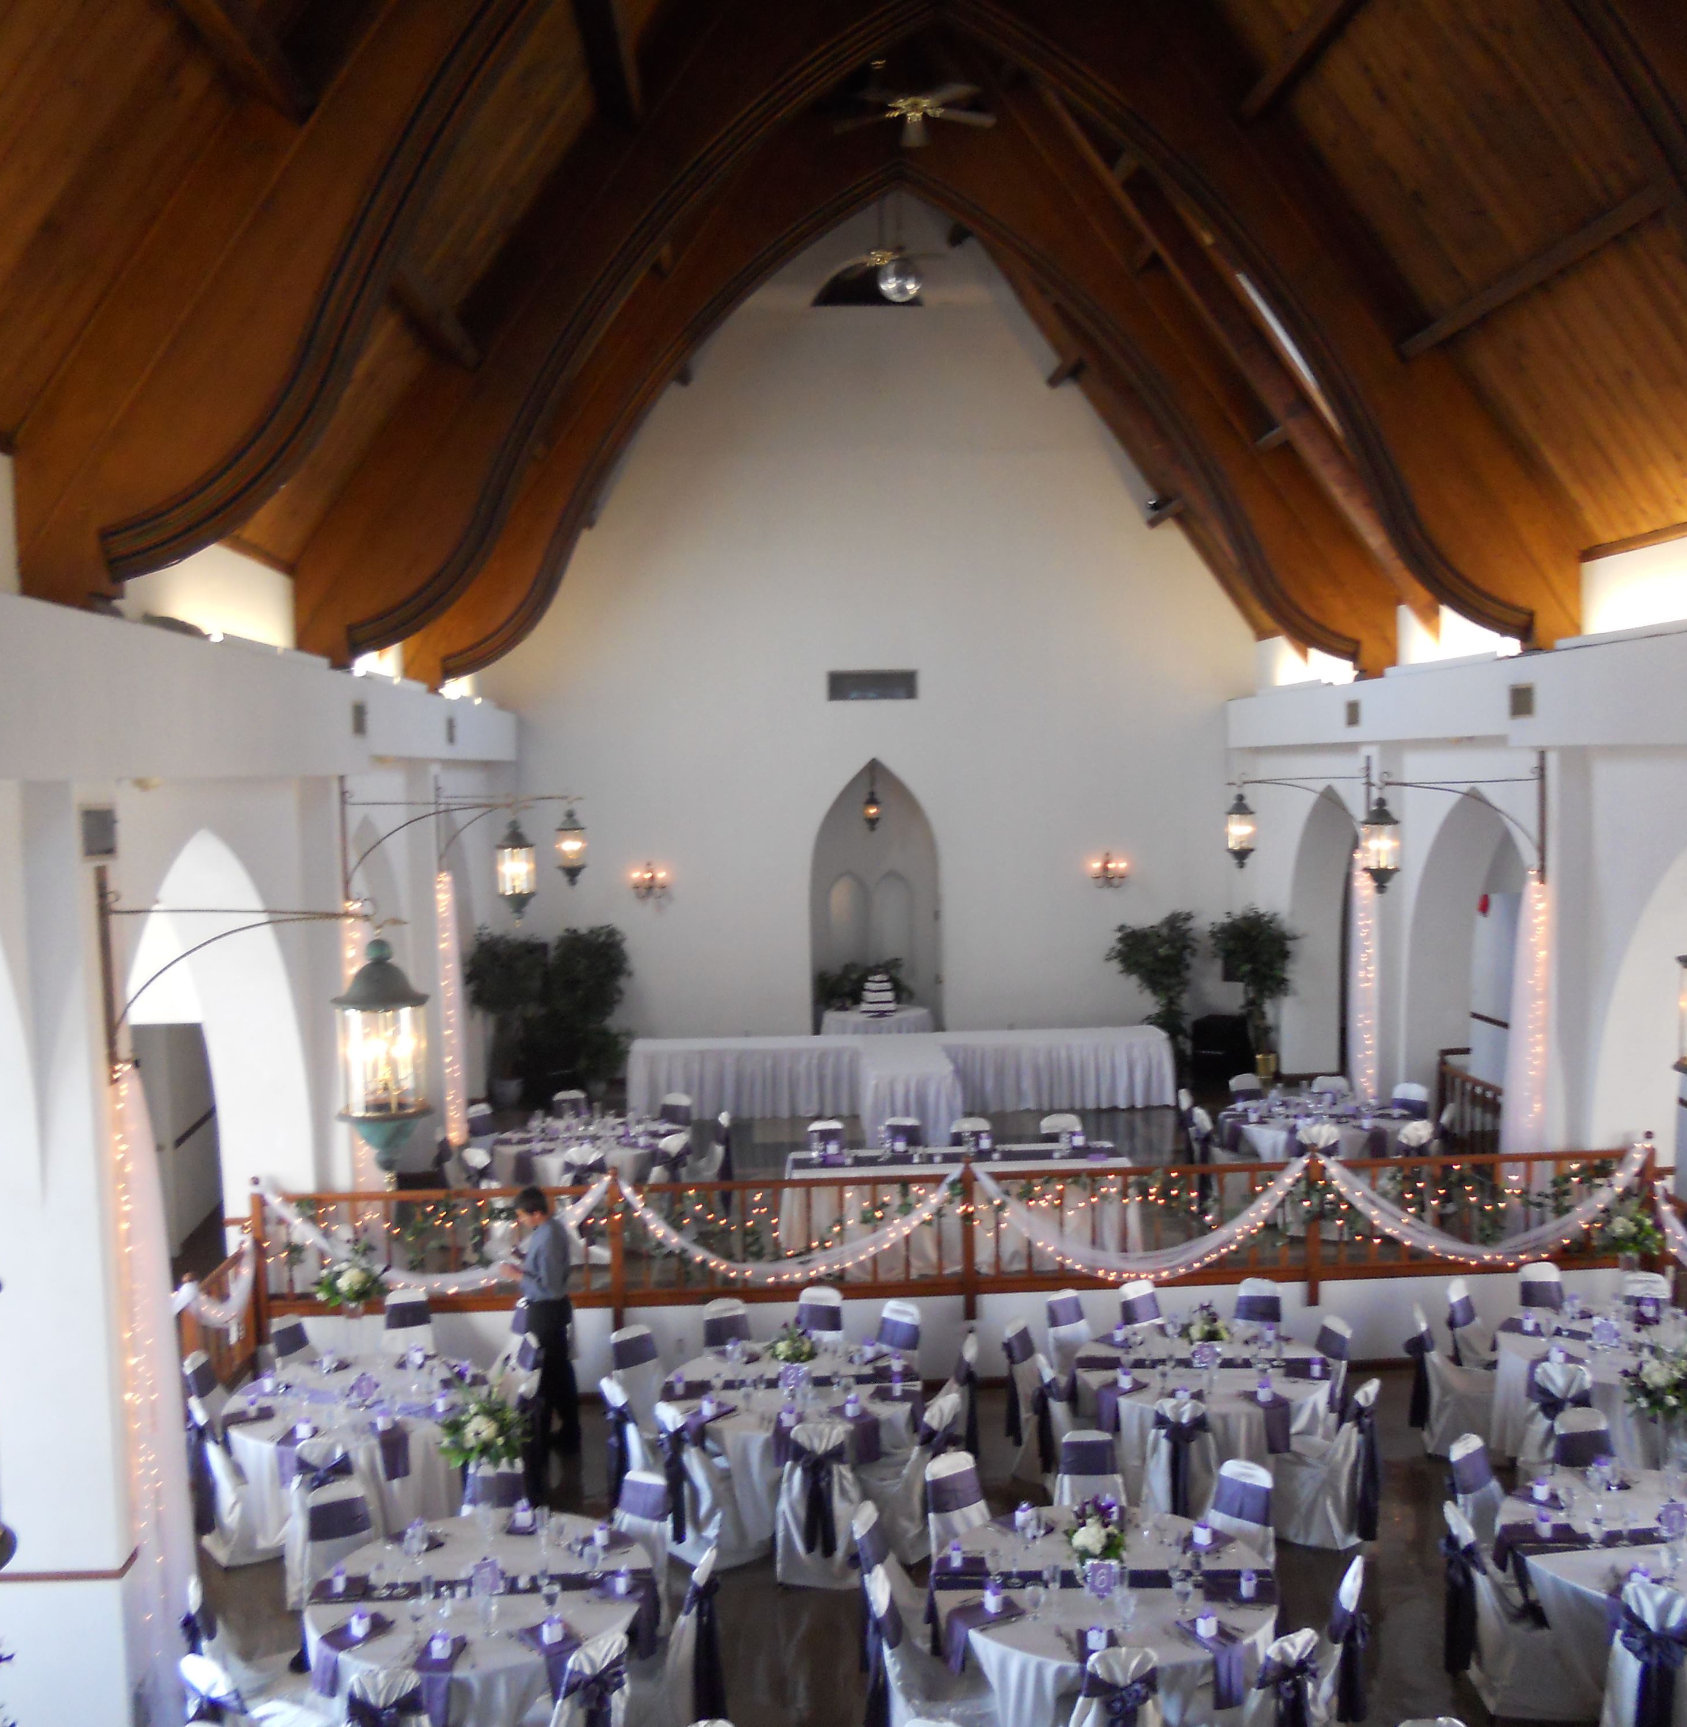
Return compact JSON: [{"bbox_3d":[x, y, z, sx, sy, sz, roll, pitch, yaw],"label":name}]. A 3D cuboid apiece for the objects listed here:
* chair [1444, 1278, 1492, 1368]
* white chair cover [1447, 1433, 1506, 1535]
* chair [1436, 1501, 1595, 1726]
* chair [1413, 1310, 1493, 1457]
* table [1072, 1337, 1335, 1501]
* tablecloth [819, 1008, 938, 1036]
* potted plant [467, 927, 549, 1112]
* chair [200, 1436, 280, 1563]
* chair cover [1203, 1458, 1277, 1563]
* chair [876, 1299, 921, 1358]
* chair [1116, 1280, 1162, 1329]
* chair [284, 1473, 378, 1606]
[{"bbox_3d":[4.432,3.354,12.318,0.540,0.930,0.460,2,5,42],"label":"chair"},{"bbox_3d":[3.274,3.303,8.777,0.460,0.910,0.560,-4,4,-38],"label":"white chair cover"},{"bbox_3d":[3.015,3.343,8.146,0.560,0.910,0.460,-1,3,3],"label":"chair"},{"bbox_3d":[3.801,3.219,11.034,0.540,0.930,0.440,0,5,18],"label":"chair"},{"bbox_3d":[2.153,3.367,10.777,1.560,0.760,1.560,-2,4,-3],"label":"table"},{"bbox_3d":[0.420,2.147,21.279,1.340,0.760,1.340,-2,3,-3],"label":"tablecloth"},{"bbox_3d":[-3.722,1.706,19.966,0.880,1.999,0.860,-2,3,-3],"label":"potted plant"},{"bbox_3d":[-3.422,3.467,10.296,0.540,0.930,0.440,-4,5,-33],"label":"chair"},{"bbox_3d":[1.805,3.357,8.495,0.460,0.910,0.560,1,4,38],"label":"chair cover"},{"bbox_3d":[0.274,3.252,11.278,0.460,0.910,0.560,0,4,32],"label":"chair"},{"bbox_3d":[2.156,3.399,12.408,0.460,0.930,0.540,-3,4,-20],"label":"chair"},{"bbox_3d":[-2.366,3.558,8.745,0.440,0.930,0.540,-4,5,-32],"label":"chair"}]

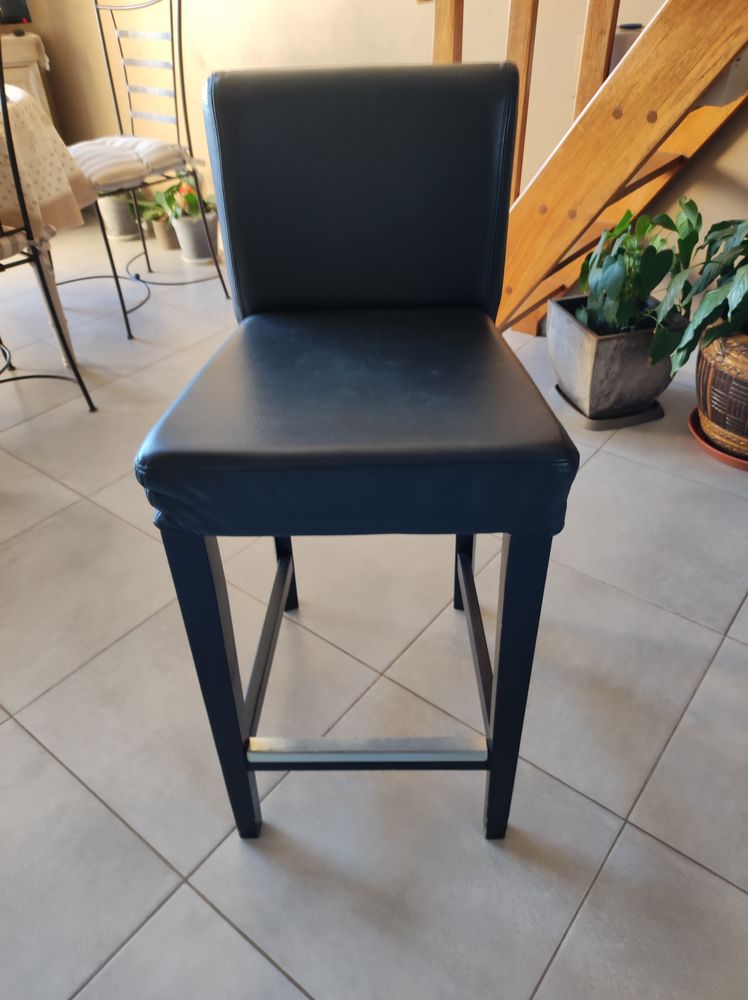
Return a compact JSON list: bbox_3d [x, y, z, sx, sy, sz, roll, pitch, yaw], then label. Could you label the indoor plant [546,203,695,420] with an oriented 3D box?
[{"bbox_3d":[0.644,-0.492,1.873,0.286,0.527,0.282,-11,38,-11],"label":"indoor plant"}]

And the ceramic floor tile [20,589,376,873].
[{"bbox_3d":[-0.298,0.342,1.251,0.445,0.010,0.445,24,44,31],"label":"ceramic floor tile"}]

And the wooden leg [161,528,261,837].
[{"bbox_3d":[-0.178,0.246,0.886,0.041,0.572,0.043,-1,37,2],"label":"wooden leg"}]

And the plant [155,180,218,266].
[{"bbox_3d":[-0.780,-1.190,3.056,0.250,0.317,0.232,-10,37,-10],"label":"plant"}]

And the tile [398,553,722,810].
[{"bbox_3d":[0.329,0.282,1.300,0.445,0.010,0.445,24,44,31],"label":"tile"}]

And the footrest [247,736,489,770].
[{"bbox_3d":[-0.007,0.327,0.931,0.308,0.039,0.023,-1,37,2],"label":"footrest"}]

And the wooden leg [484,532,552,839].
[{"bbox_3d":[0.159,0.241,0.876,0.041,0.572,0.043,-1,37,2],"label":"wooden leg"}]

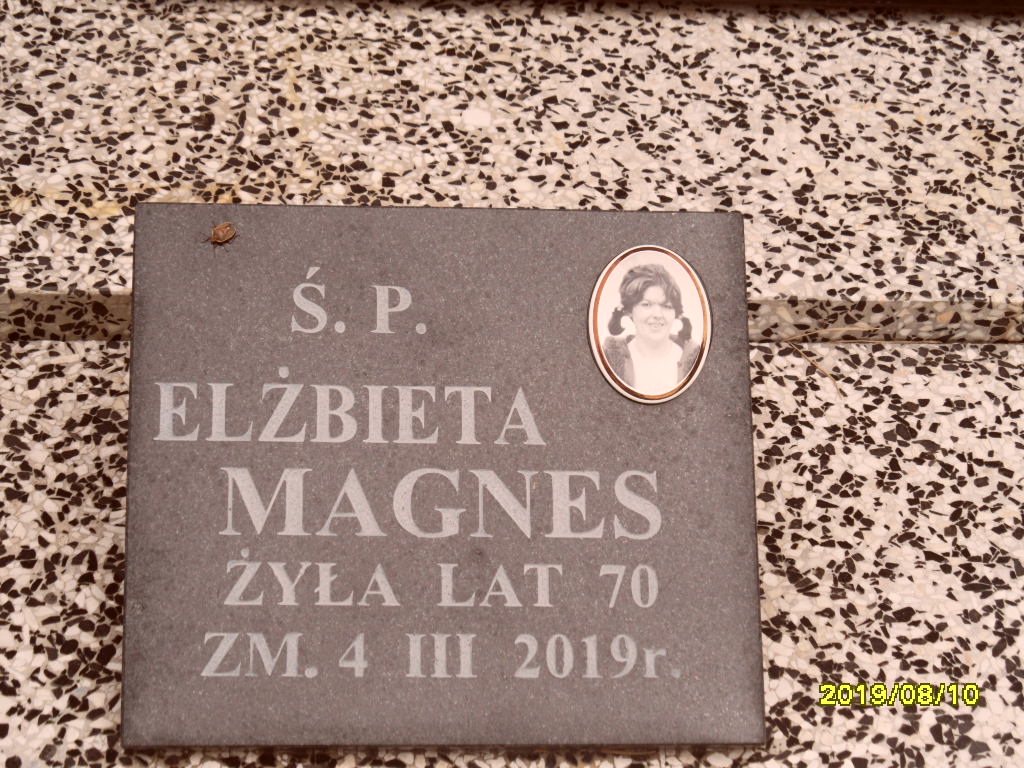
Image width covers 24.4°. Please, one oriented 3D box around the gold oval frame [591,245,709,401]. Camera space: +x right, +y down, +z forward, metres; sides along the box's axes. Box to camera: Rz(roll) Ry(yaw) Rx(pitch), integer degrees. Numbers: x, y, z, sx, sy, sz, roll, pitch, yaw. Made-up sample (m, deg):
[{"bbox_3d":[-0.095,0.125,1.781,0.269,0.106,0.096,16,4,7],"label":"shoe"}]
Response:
[{"bbox_3d":[0.099,-0.044,1.685,0.088,0.010,0.118,1,75,-5],"label":"gold oval frame"}]

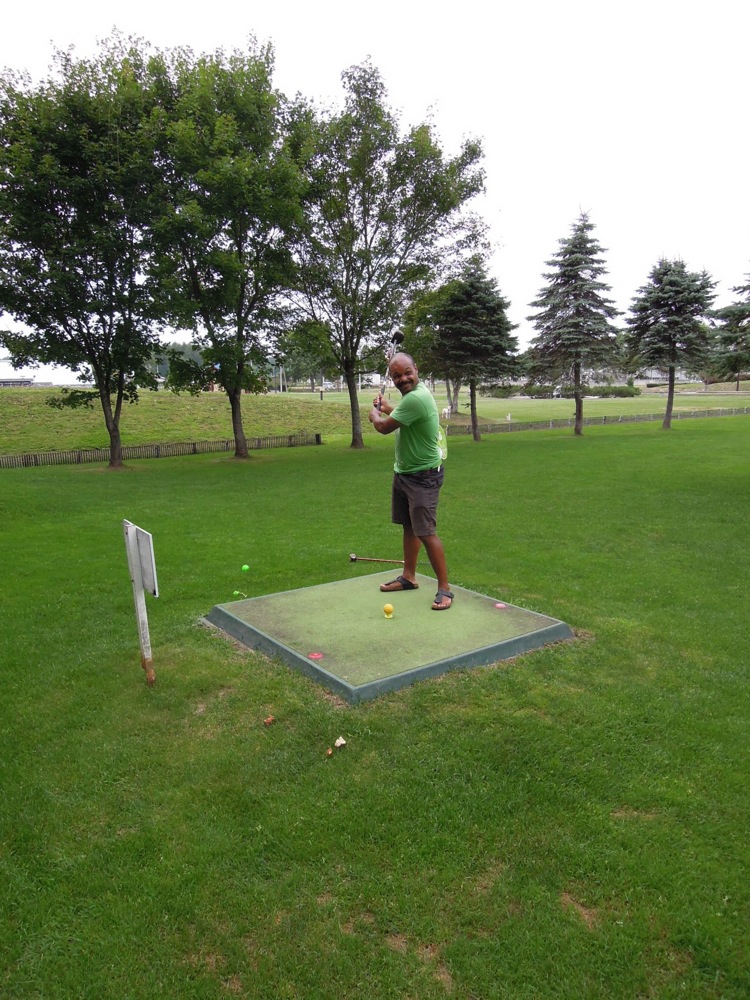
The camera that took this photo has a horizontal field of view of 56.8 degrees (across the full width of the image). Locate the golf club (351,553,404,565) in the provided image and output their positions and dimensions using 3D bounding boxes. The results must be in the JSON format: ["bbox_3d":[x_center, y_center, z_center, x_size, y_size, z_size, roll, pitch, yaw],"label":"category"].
[{"bbox_3d":[0.162,0.543,6.184,0.770,0.070,0.090,1,9,9],"label":"golf club"}]

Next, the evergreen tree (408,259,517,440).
[{"bbox_3d":[2.662,-4.340,20.181,2.850,5.210,2.850,0,9,0],"label":"evergreen tree"}]

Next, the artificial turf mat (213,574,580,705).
[{"bbox_3d":[0.061,0.793,4.522,1.700,0.100,1.700,-7,12,-36],"label":"artificial turf mat"}]

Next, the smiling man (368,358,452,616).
[{"bbox_3d":[0.255,-0.151,4.720,0.550,1.690,0.520,-5,10,-28],"label":"smiling man"}]

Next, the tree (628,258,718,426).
[{"bbox_3d":[10.317,-5.407,24.133,3.190,5.820,3.190,0,9,0],"label":"tree"}]

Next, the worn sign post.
[{"bbox_3d":[-1.219,0.552,3.639,0.080,0.860,0.410,-11,15,-36],"label":"worn sign post"}]

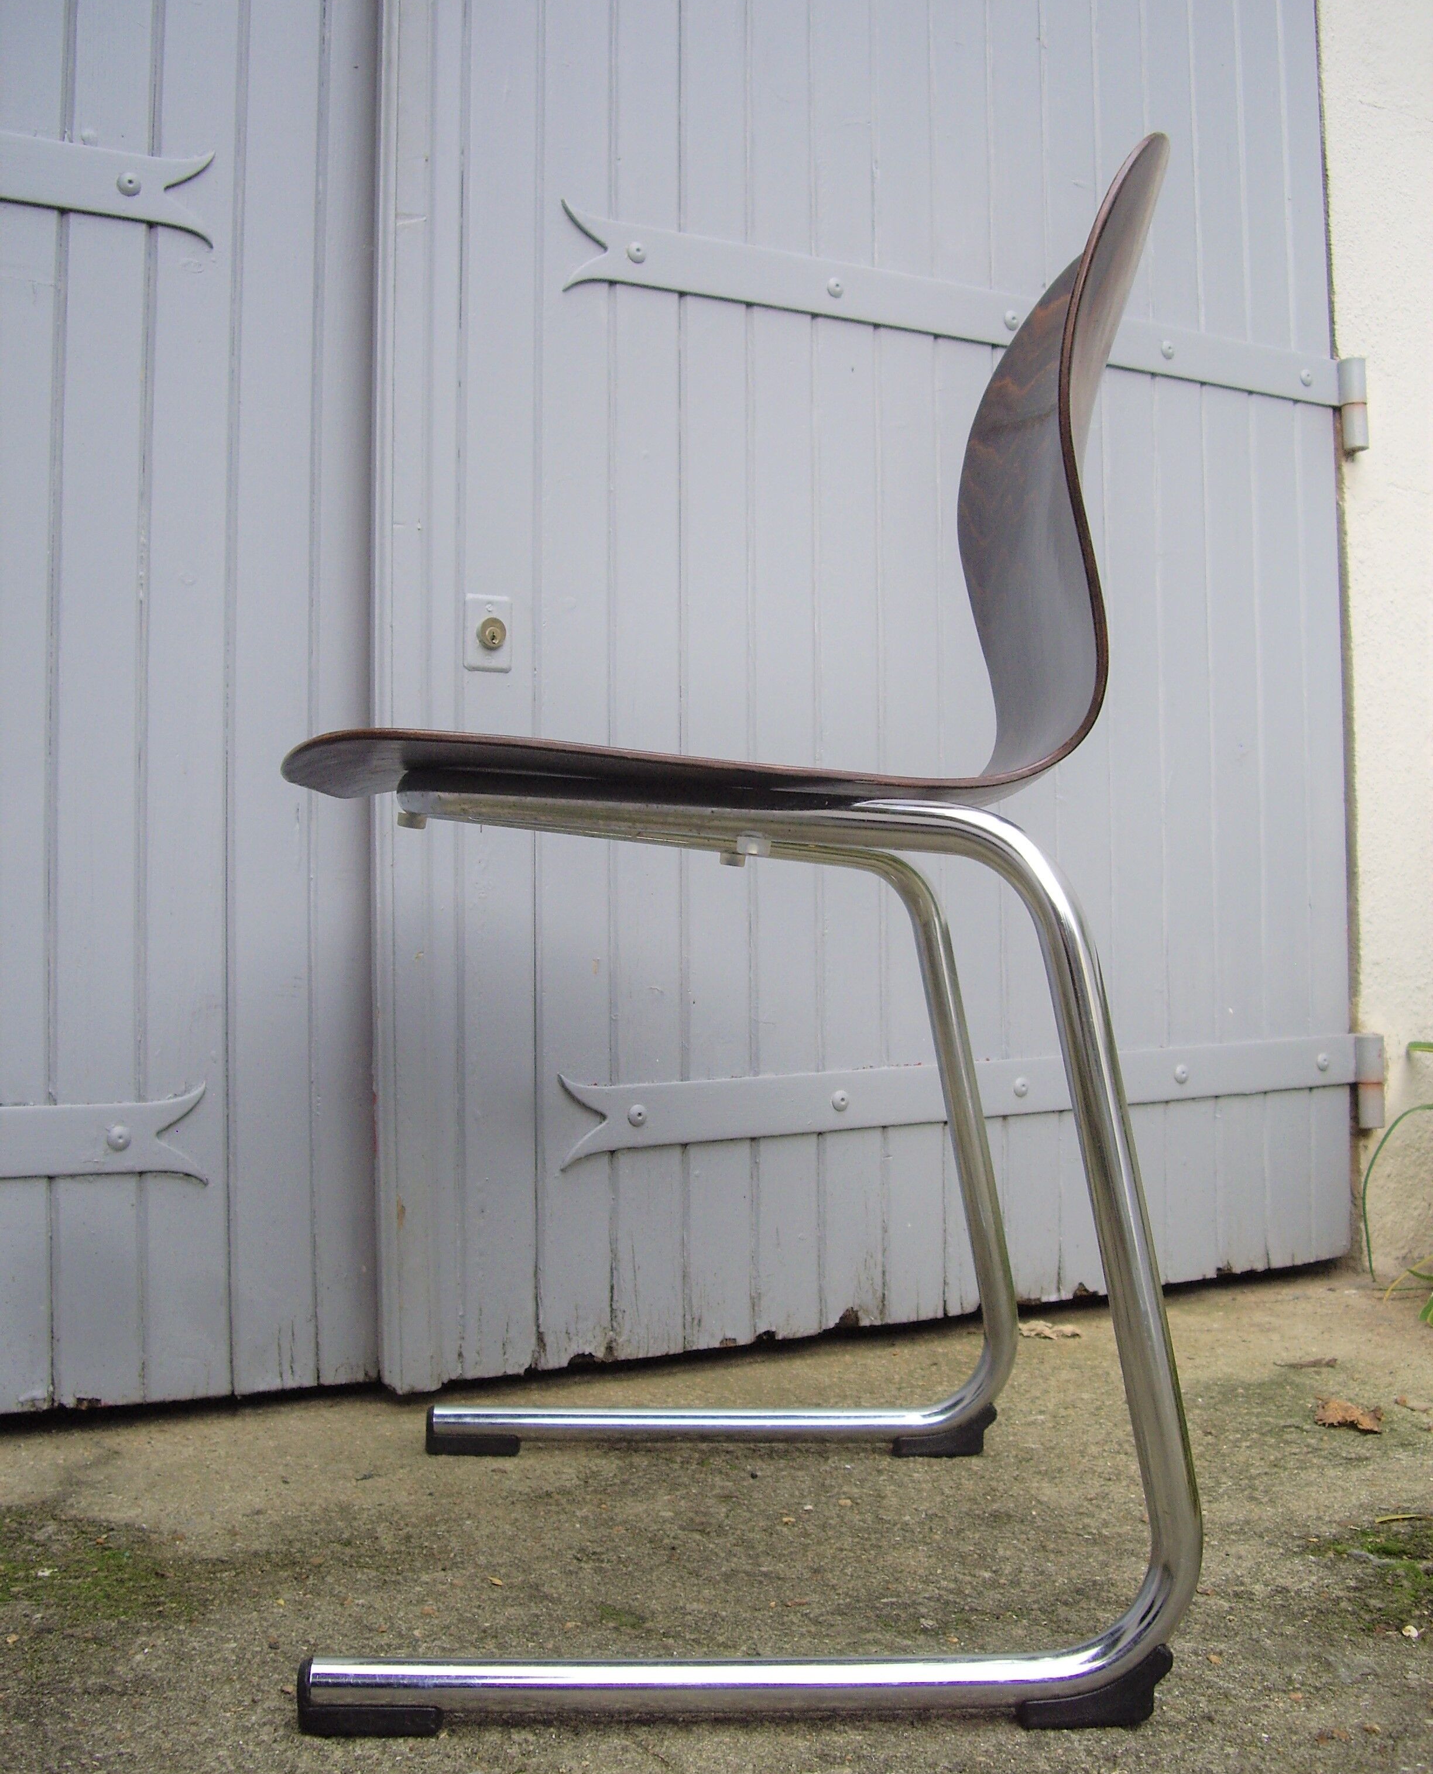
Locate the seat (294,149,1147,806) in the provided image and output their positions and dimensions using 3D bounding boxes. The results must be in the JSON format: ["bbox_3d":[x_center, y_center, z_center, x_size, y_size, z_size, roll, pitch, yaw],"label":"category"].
[{"bbox_3d":[0.004,-0.234,1.195,0.500,0.380,0.400,0,-2,-1],"label":"seat"}]

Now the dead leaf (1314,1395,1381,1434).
[{"bbox_3d":[0.461,0.385,1.530,0.050,0.017,0.040,0,-2,-6],"label":"dead leaf"}]

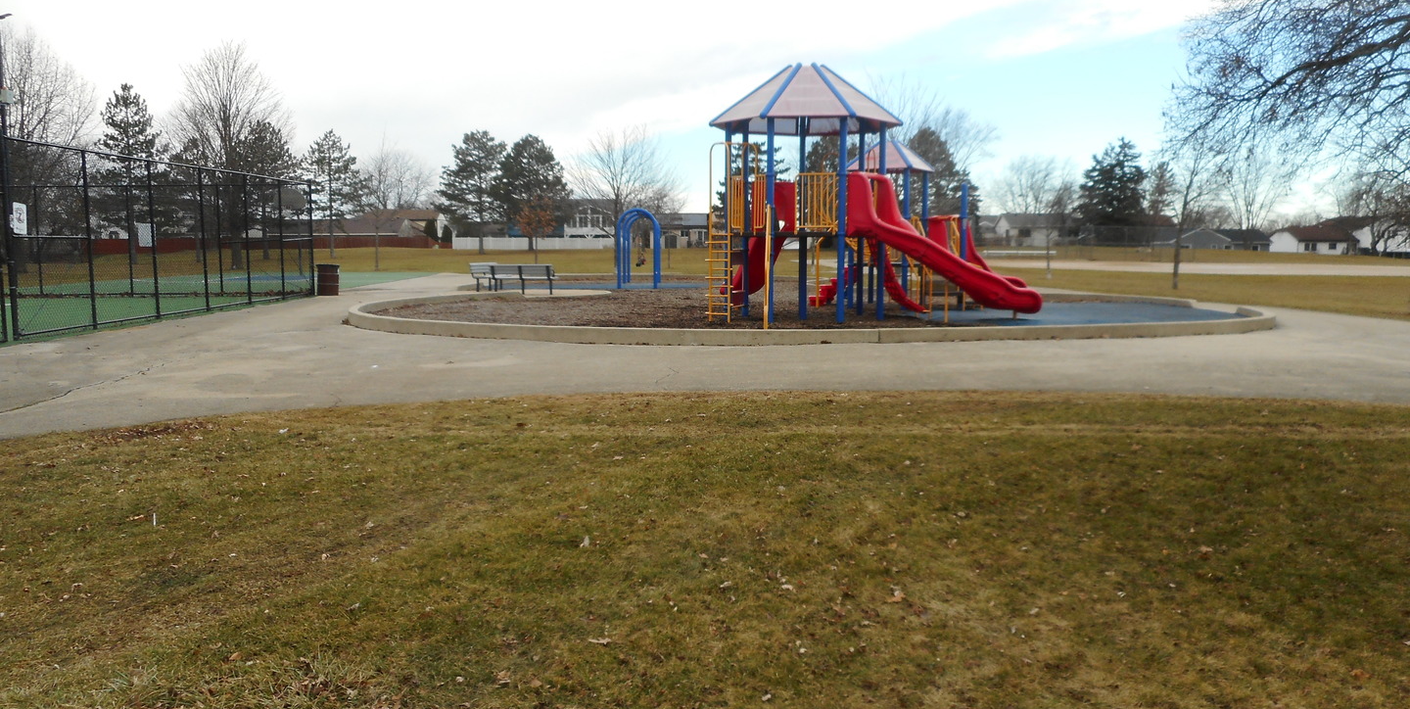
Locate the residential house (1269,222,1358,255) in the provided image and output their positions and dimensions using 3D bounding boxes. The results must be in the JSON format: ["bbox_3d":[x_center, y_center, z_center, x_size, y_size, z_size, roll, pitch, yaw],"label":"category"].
[{"bbox_3d":[88.768,-16.602,148.700,8.800,4.700,7.600,0,6,0],"label":"residential house"}]

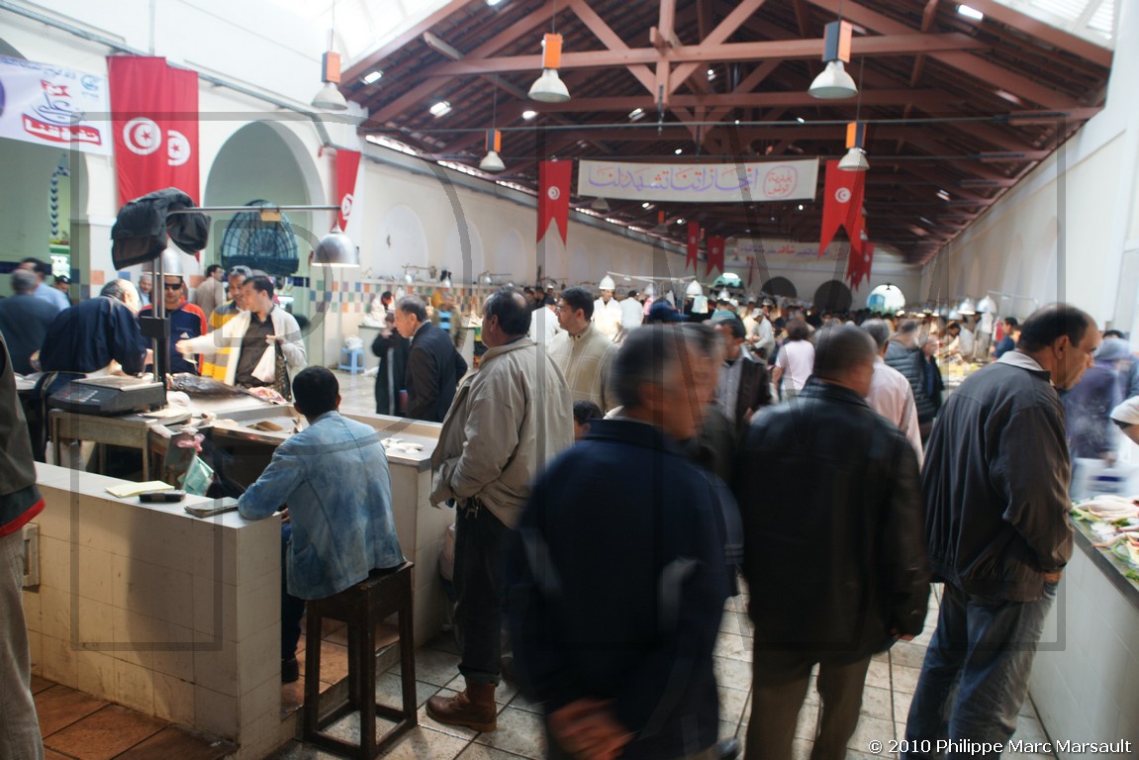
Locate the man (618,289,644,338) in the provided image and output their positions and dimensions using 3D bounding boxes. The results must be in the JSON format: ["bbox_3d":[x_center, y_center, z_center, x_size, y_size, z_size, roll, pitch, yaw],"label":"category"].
[{"bbox_3d":[1.035,-0.683,13.204,0.480,1.739,0.310,5,7,17],"label":"man"}]

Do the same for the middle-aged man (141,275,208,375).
[{"bbox_3d":[-2.856,0.091,5.503,0.510,1.724,0.310,1,7,-18],"label":"middle-aged man"}]

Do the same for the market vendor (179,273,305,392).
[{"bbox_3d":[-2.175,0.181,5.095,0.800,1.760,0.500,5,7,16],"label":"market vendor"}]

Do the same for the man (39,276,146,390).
[{"bbox_3d":[-2.764,0.208,4.405,0.680,1.600,0.520,0,7,-28],"label":"man"}]

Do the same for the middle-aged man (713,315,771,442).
[{"bbox_3d":[0.904,0.452,4.348,0.520,1.610,0.340,9,8,37],"label":"middle-aged man"}]

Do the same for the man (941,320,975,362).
[{"bbox_3d":[5.990,-0.159,11.852,0.600,1.580,0.500,3,7,-3],"label":"man"}]

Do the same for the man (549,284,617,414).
[{"bbox_3d":[0.037,0.368,4.307,0.510,1.786,0.320,9,9,38],"label":"man"}]

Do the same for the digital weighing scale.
[{"bbox_3d":[-2.231,0.077,3.678,0.350,0.120,0.390,5,7,16],"label":"digital weighing scale"}]

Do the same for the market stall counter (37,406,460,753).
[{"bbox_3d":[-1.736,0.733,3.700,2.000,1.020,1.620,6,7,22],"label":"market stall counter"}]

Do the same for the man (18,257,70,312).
[{"bbox_3d":[-4.425,-0.131,6.406,0.360,1.773,0.520,1,7,-18],"label":"man"}]

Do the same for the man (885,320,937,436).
[{"bbox_3d":[2.796,0.318,6.336,0.520,1.650,0.360,9,8,38],"label":"man"}]

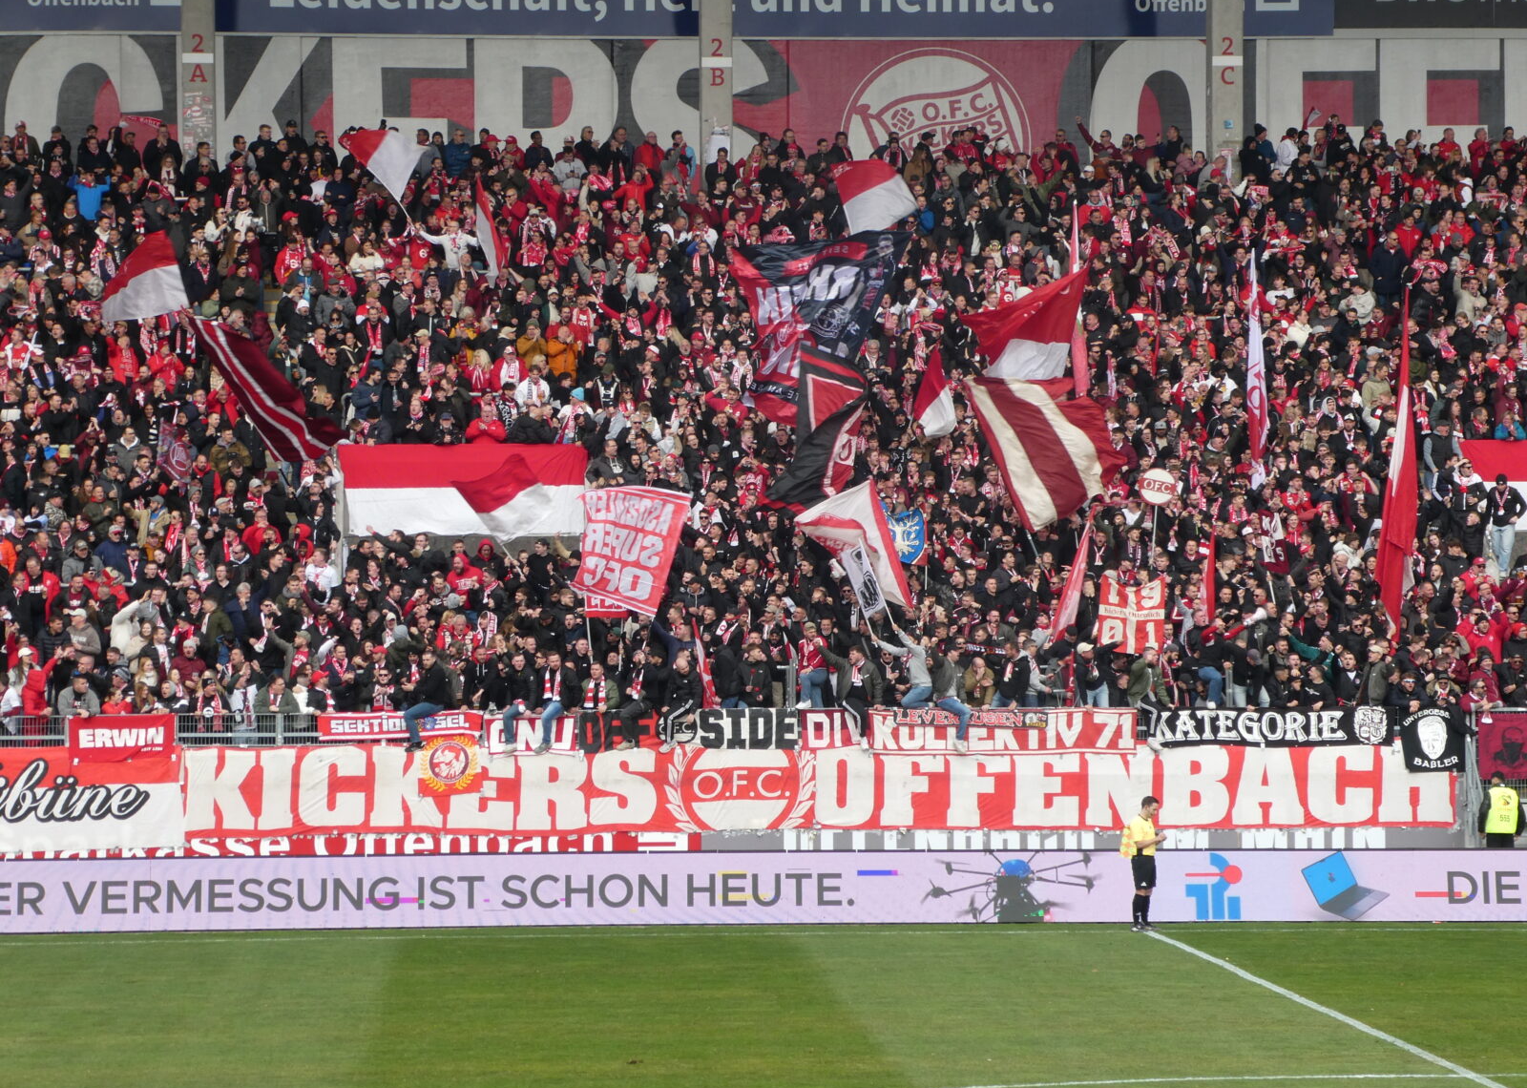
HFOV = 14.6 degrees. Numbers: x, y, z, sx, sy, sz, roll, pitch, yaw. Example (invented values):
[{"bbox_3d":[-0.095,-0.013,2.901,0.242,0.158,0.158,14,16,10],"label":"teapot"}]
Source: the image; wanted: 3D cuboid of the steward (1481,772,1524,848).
[{"bbox_3d":[10.719,4.203,86.300,0.640,1.820,0.380,0,-1,-11],"label":"steward"}]

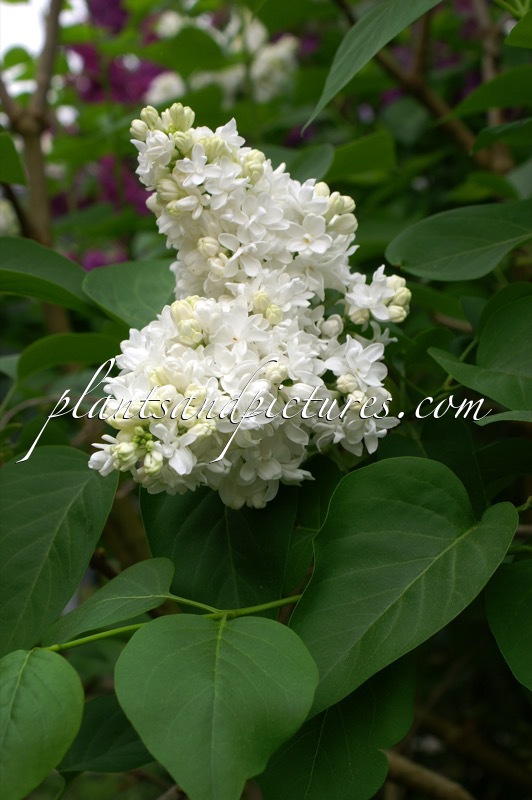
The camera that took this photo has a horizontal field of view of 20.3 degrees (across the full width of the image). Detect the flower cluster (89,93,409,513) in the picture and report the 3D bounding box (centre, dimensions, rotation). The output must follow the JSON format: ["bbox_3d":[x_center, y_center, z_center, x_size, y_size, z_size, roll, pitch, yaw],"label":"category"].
[{"bbox_3d":[-0.007,-0.041,0.660,0.135,0.170,0.120,-5,10,6],"label":"flower cluster"}]

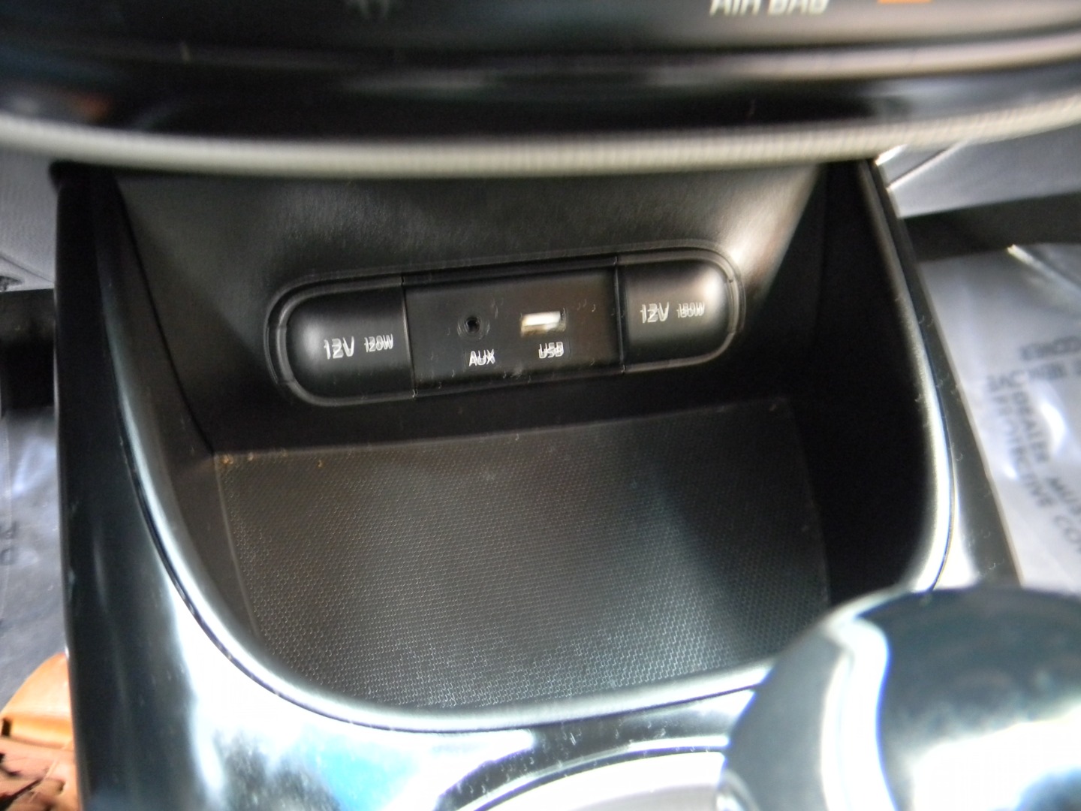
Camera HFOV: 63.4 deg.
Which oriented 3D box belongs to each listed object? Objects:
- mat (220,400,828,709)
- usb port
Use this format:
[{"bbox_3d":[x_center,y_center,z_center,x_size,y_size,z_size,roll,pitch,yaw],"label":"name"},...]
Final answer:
[{"bbox_3d":[0.000,0.038,0.219,0.163,0.003,0.088,-6,46,-8],"label":"mat"},{"bbox_3d":[0.000,-0.023,0.246,0.013,0.006,0.009,-6,13,-8],"label":"usb port"}]

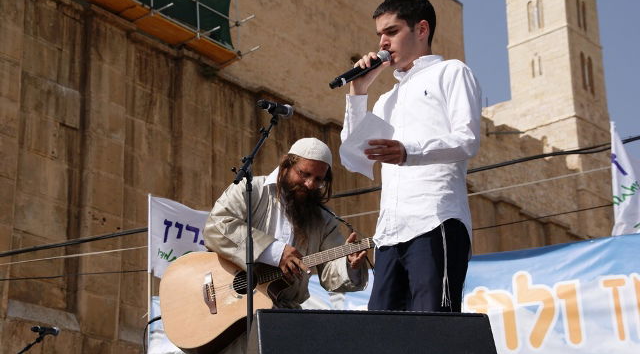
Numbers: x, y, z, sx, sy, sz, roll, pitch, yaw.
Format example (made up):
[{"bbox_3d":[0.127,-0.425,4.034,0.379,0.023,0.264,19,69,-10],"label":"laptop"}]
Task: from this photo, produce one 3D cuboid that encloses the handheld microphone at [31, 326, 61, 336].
[{"bbox_3d":[-1.448,0.814,6.311,0.051,0.051,0.260,-7,-12,20],"label":"handheld microphone"}]

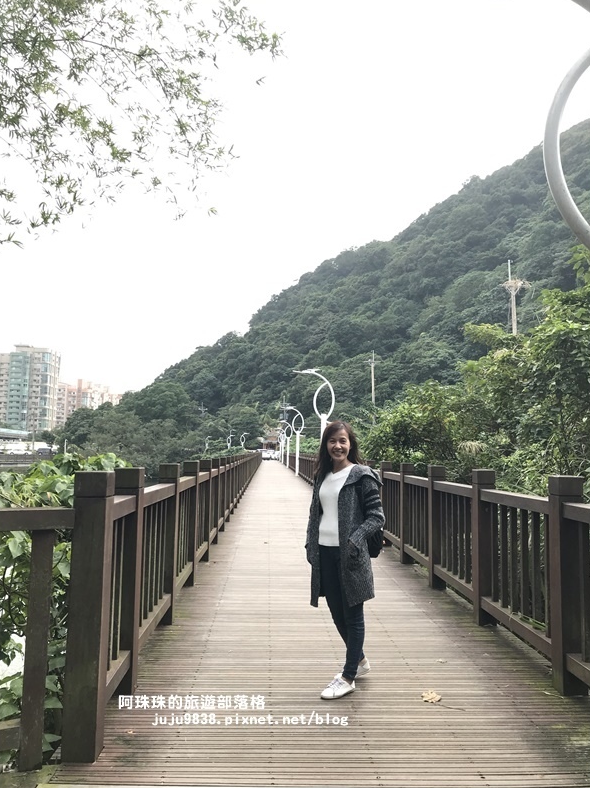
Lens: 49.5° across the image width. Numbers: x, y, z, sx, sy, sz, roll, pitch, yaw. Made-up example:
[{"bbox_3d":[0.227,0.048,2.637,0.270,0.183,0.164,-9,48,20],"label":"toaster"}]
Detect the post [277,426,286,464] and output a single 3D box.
[{"bbox_3d":[-1.577,5.881,71.757,1.310,3.970,0.270,1,-5,-2],"label":"post"}]

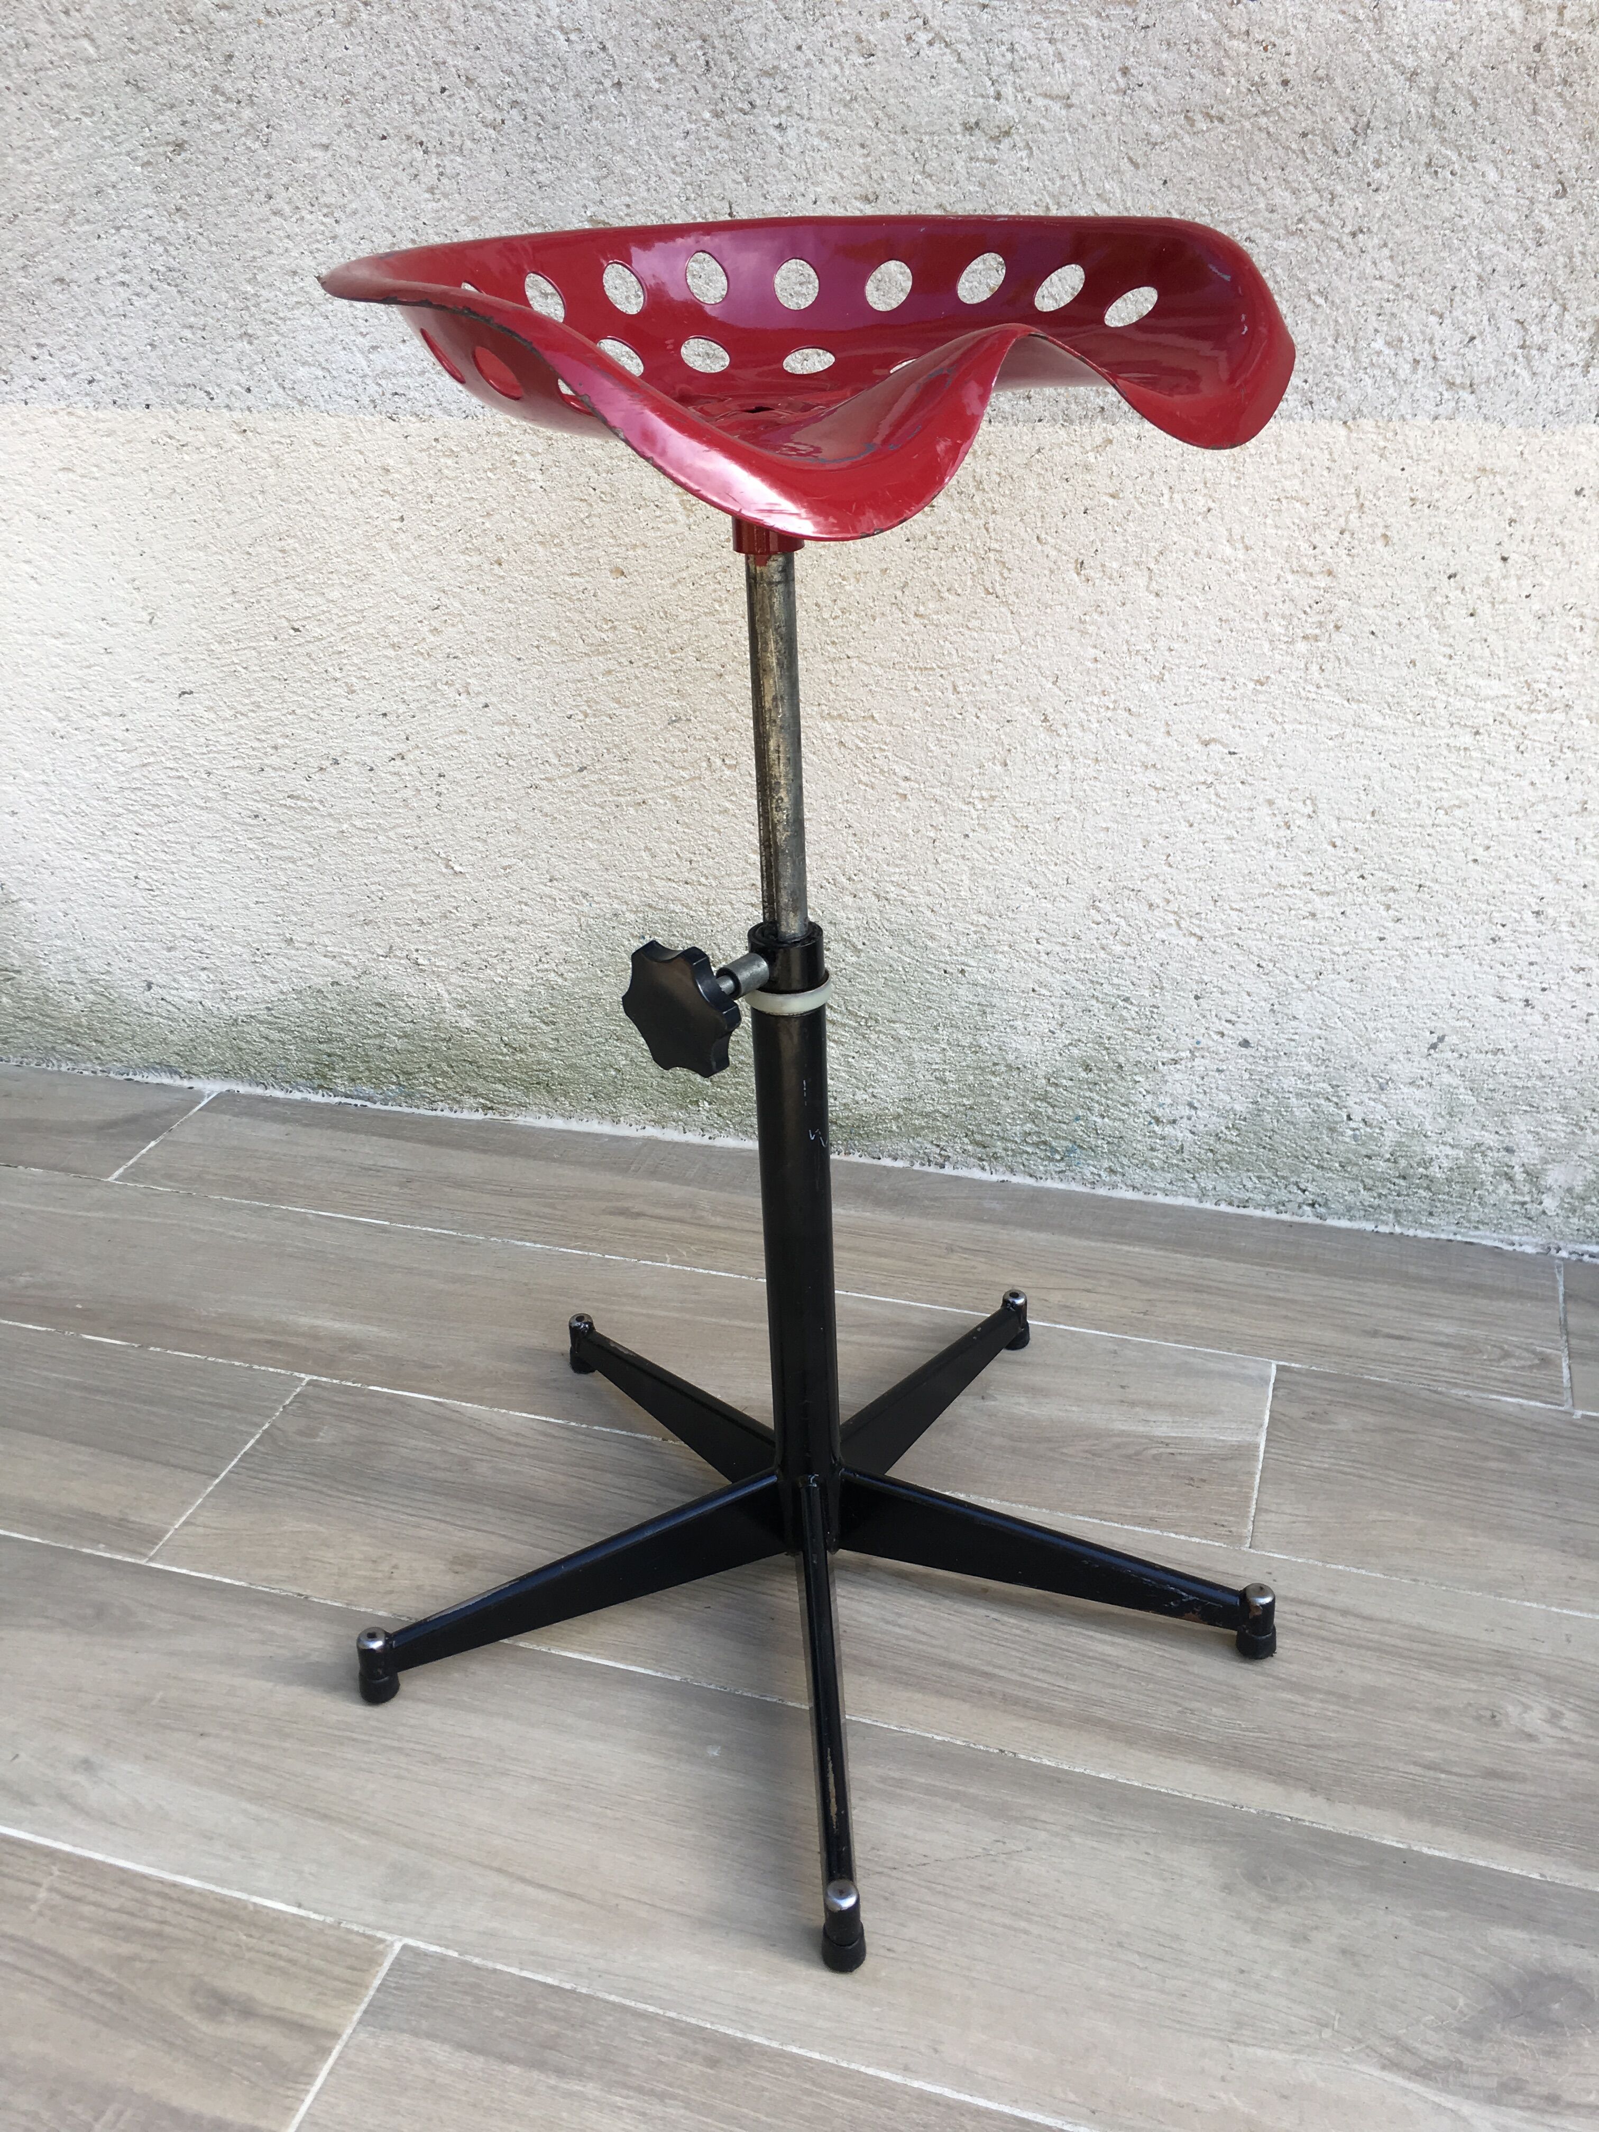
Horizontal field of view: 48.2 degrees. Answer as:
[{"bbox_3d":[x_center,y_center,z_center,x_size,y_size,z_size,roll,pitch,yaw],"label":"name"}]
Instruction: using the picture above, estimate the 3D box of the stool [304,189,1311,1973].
[{"bbox_3d":[-0.005,-0.030,0.967,0.547,0.771,0.535,-26,36,-38],"label":"stool"}]

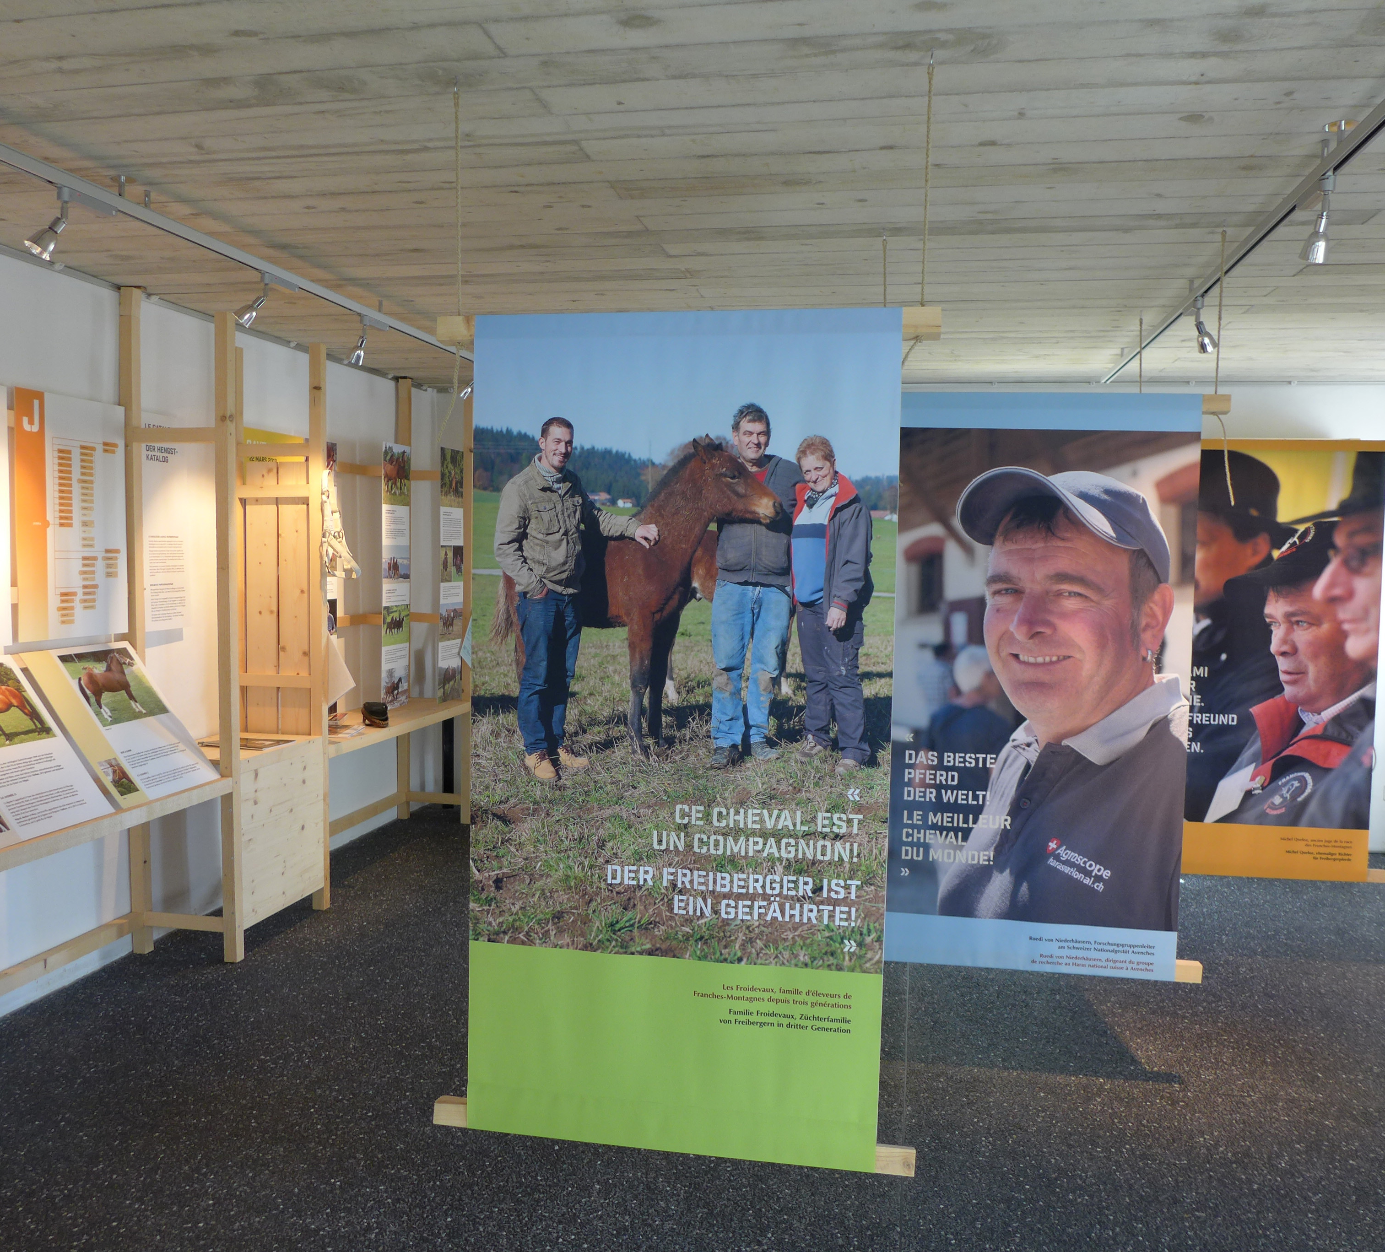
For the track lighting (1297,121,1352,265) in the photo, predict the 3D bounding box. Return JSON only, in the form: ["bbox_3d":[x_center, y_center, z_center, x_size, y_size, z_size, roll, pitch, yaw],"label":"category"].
[{"bbox_3d":[1.410,-0.945,2.592,0.077,0.277,0.271,2,4,11],"label":"track lighting"}]

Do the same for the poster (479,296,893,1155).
[{"bbox_3d":[-0.038,0.233,2.379,0.876,1.726,0.030,2,4,11],"label":"poster"}]

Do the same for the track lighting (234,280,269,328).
[{"bbox_3d":[-1.399,-1.026,3.677,0.123,0.160,0.069,0,4,-9],"label":"track lighting"}]

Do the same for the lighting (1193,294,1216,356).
[{"bbox_3d":[1.674,-0.976,3.788,0.121,0.191,0.068,-2,5,-39],"label":"lighting"}]

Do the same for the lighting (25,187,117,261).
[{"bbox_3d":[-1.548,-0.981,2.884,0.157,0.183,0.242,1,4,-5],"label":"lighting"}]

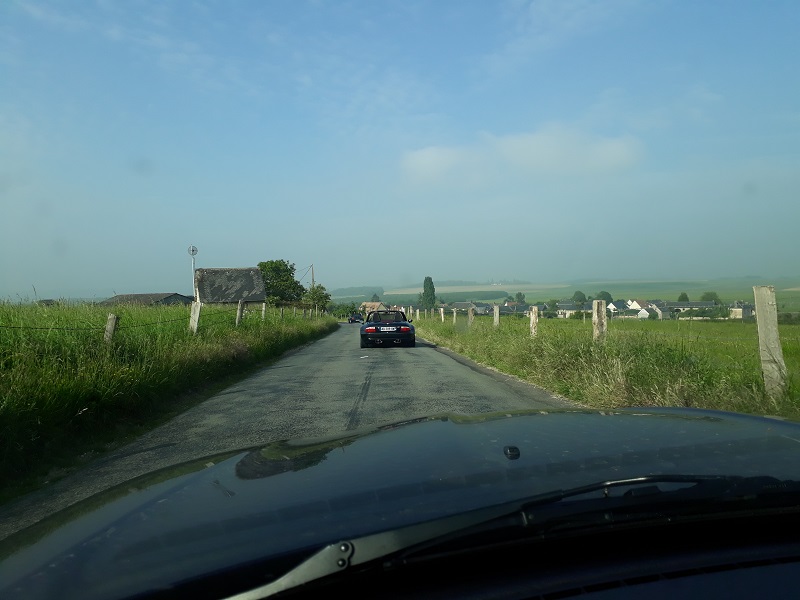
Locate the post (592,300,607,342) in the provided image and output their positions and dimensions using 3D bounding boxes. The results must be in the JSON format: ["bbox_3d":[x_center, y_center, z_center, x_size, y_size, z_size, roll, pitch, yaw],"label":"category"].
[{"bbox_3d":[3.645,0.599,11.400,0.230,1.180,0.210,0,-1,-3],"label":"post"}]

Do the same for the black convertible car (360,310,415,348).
[{"bbox_3d":[-0.430,0.930,21.000,1.740,1.240,4.030,0,-1,-3],"label":"black convertible car"}]

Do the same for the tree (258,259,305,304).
[{"bbox_3d":[-16.154,-1.346,84.000,7.000,8.000,7.000,0,-1,-3],"label":"tree"}]

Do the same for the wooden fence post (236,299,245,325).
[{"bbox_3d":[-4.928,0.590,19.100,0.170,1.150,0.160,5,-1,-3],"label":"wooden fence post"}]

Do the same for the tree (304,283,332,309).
[{"bbox_3d":[-10.119,0.062,77.000,3.700,4.100,3.600,0,-1,-3],"label":"tree"}]

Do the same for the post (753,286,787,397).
[{"bbox_3d":[3.913,0.488,6.600,0.235,1.250,0.200,-5,-1,-3],"label":"post"}]

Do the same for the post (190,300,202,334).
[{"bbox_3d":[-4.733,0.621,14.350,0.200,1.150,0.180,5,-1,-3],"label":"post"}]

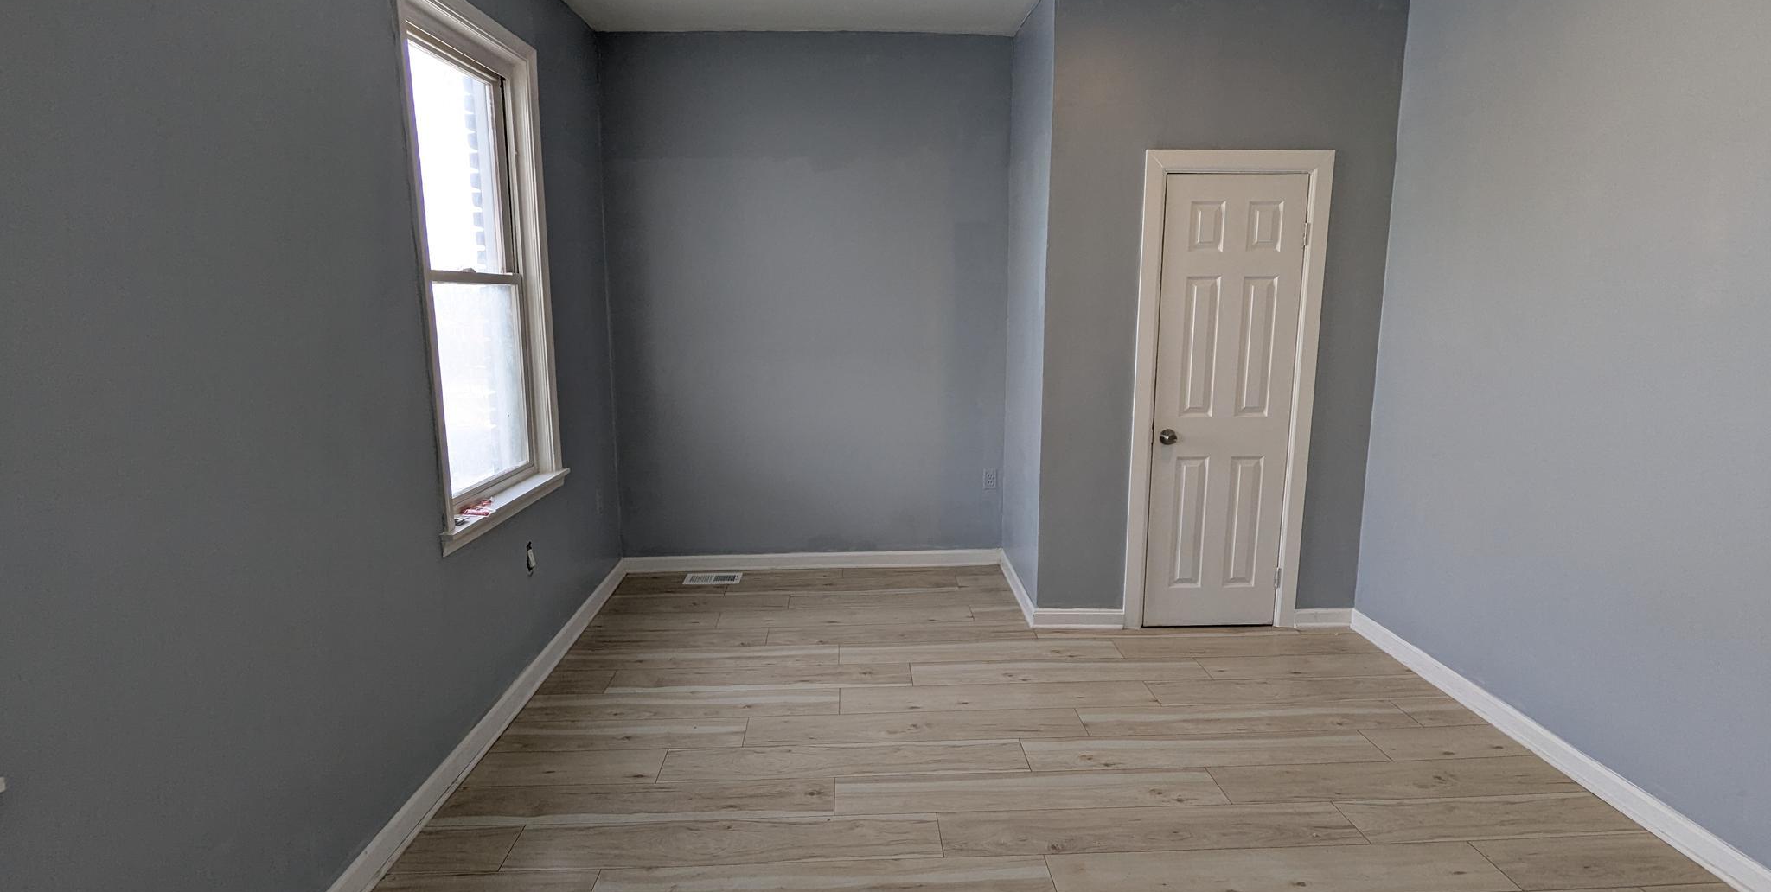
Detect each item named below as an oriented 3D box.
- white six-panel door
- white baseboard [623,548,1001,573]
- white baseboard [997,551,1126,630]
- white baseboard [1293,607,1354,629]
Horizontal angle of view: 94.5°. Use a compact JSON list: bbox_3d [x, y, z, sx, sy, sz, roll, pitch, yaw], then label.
[{"bbox_3d":[1.513,-0.157,3.690,0.609,2.030,0.036,-1,11,-2],"label":"white six-panel door"},{"bbox_3d":[-0.398,0.664,4.689,2.131,0.087,0.020,-1,11,-2],"label":"white baseboard"},{"bbox_3d":[0.887,0.731,4.279,0.426,0.087,0.921,-1,11,-2],"label":"white baseboard"},{"bbox_3d":[2.058,0.803,3.844,0.248,0.087,0.020,-1,11,-2],"label":"white baseboard"}]

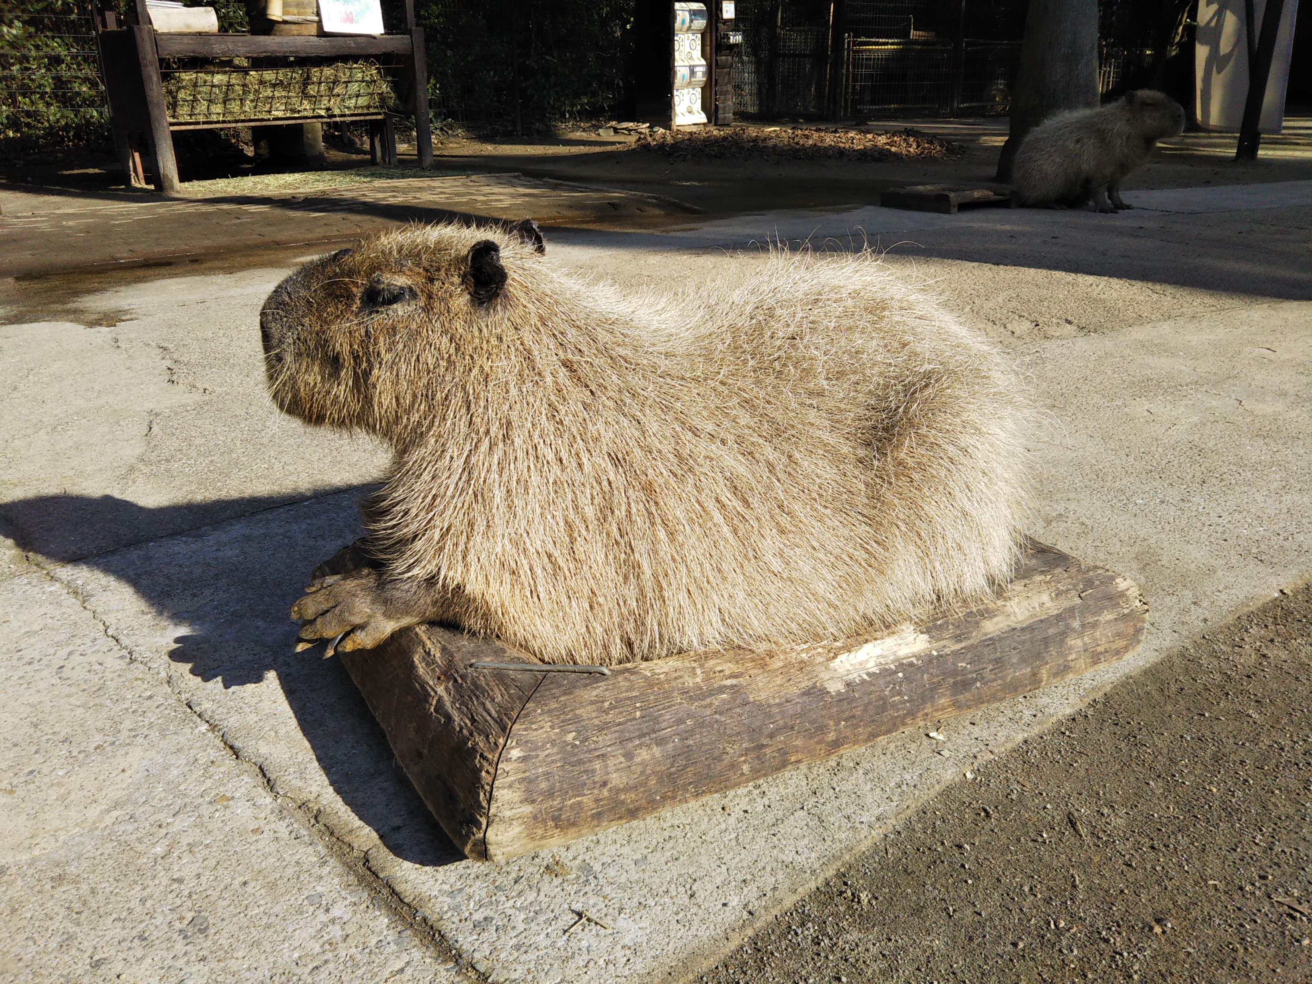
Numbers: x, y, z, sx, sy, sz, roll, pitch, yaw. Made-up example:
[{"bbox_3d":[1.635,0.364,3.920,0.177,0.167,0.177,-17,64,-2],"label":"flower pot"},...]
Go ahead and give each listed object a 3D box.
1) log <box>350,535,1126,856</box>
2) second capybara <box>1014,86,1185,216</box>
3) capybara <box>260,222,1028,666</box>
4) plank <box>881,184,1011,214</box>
[{"bbox_3d":[0.077,0.132,1.683,1.002,0.108,0.723,-11,24,-27],"label":"log"},{"bbox_3d":[2.383,-1.845,6.135,0.803,0.608,0.360,8,22,20],"label":"second capybara"},{"bbox_3d":[0.048,-0.116,1.517,1.064,0.534,0.412,-11,24,-24],"label":"capybara"},{"bbox_3d":[1.614,-1.623,6.280,0.463,0.090,0.465,-15,25,-33],"label":"plank"}]

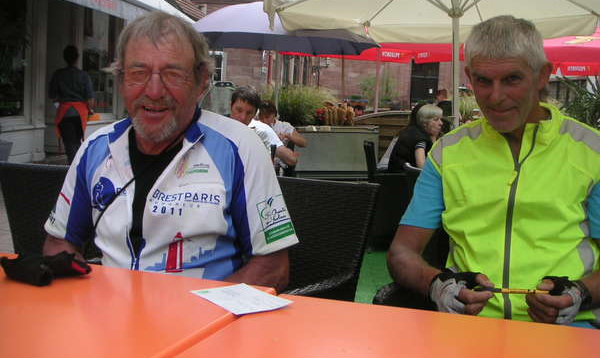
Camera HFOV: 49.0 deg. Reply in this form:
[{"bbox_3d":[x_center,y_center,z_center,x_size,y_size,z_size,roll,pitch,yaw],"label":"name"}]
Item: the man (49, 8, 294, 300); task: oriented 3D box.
[{"bbox_3d":[-0.319,0.278,1.230,0.580,1.240,0.760,4,5,15],"label":"man"}]

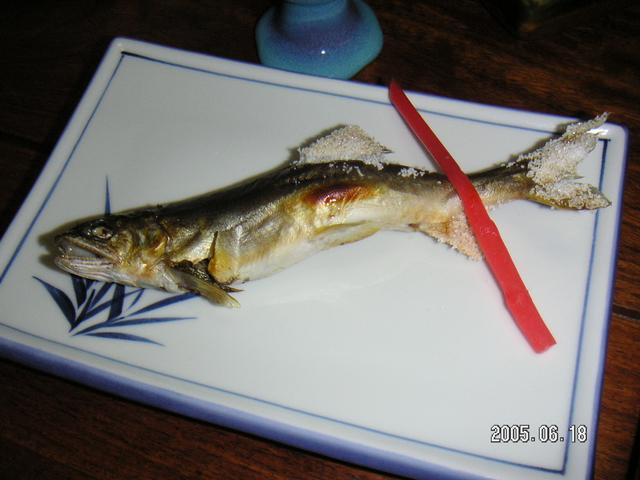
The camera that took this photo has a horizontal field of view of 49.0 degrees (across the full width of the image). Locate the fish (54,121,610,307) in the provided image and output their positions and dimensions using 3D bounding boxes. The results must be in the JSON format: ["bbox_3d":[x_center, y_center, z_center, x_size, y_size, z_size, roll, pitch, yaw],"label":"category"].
[{"bbox_3d":[0.005,-0.013,0.242,0.199,0.029,0.057,-11,62,-2],"label":"fish"}]

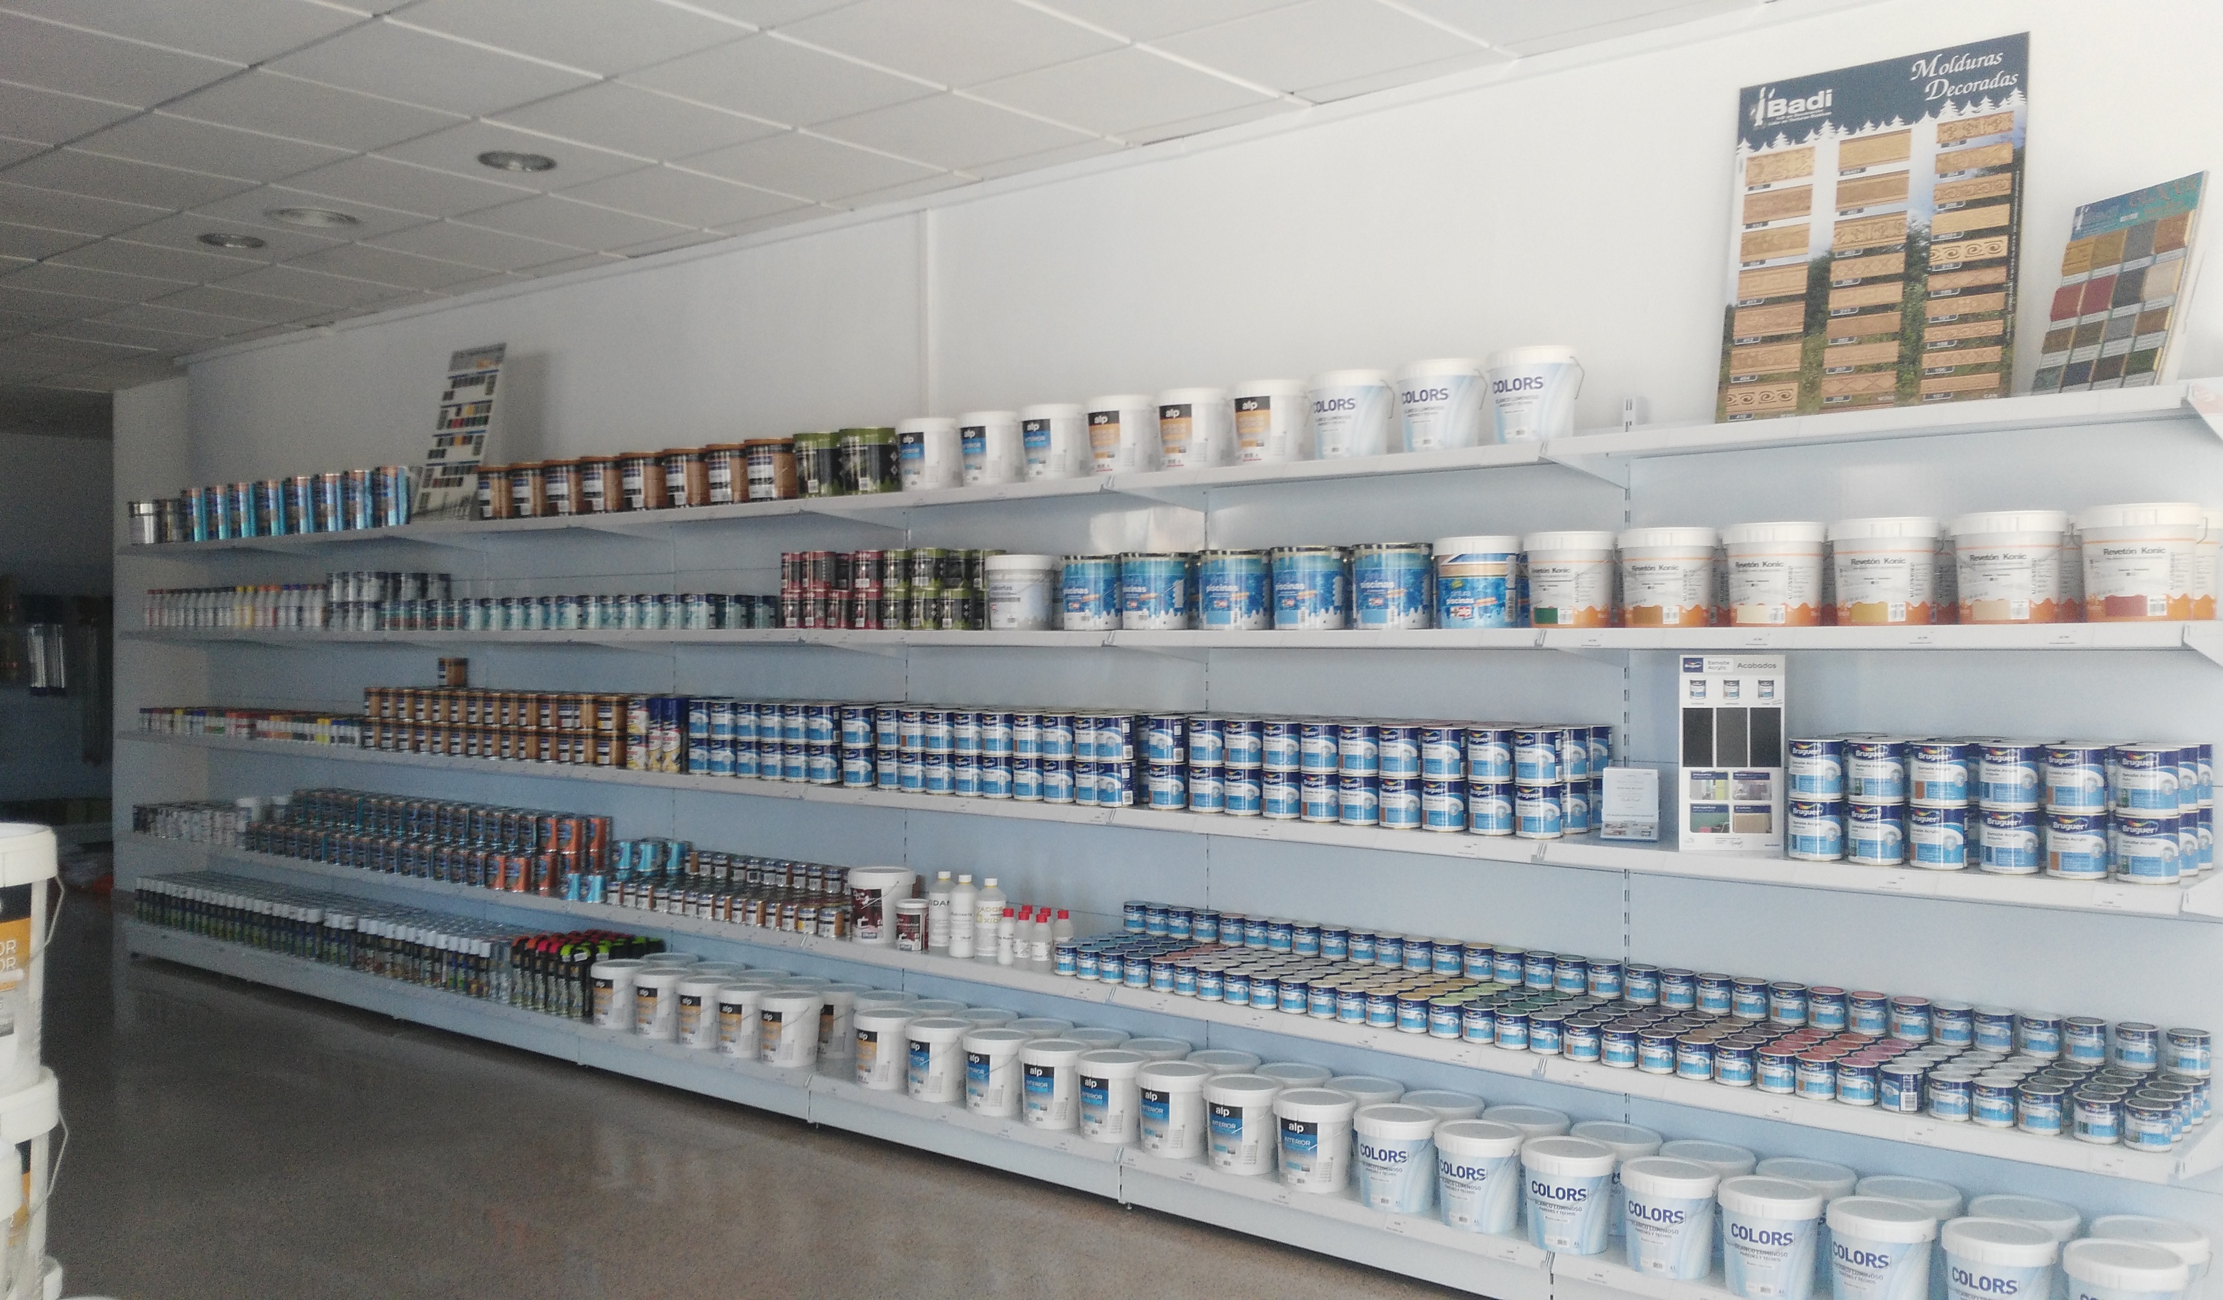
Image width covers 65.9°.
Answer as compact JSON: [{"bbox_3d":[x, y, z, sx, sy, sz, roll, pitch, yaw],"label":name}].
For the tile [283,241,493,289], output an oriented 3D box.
[{"bbox_3d":[-2.832,-1.495,6.702,0.595,0.020,0.597,0,2,38],"label":"tile"}]

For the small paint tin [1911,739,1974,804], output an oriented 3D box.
[{"bbox_3d":[1.606,0.235,3.328,0.099,0.113,0.099,1,2,38],"label":"small paint tin"}]

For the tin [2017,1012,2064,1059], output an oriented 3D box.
[{"bbox_3d":[1.887,0.785,3.481,0.074,0.076,0.074,1,2,38],"label":"tin"}]

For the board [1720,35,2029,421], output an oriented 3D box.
[{"bbox_3d":[1.579,-0.859,3.580,0.575,0.790,0.020,1,-11,39],"label":"board"}]

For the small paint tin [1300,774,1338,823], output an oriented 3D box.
[{"bbox_3d":[0.513,0.364,4.204,0.100,0.119,0.100,0,1,0],"label":"small paint tin"}]

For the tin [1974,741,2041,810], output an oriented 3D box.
[{"bbox_3d":[1.677,0.237,3.200,0.100,0.117,0.100,0,1,28],"label":"tin"}]

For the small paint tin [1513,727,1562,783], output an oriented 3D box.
[{"bbox_3d":[0.939,0.234,3.770,0.100,0.117,0.100,0,1,0],"label":"small paint tin"}]

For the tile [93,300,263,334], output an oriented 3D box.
[{"bbox_3d":[-4.208,-1.510,7.790,0.600,0.020,0.600,1,1,39],"label":"tile"}]

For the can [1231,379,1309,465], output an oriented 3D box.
[{"bbox_3d":[0.400,-0.558,4.286,0.197,0.203,0.197,0,1,0],"label":"can"}]

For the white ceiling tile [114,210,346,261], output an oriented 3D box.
[{"bbox_3d":[-3.153,-1.464,6.157,0.600,0.020,0.600,1,2,38],"label":"white ceiling tile"}]

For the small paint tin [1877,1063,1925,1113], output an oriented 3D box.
[{"bbox_3d":[1.513,0.838,3.286,0.073,0.077,0.073,1,1,38],"label":"small paint tin"}]

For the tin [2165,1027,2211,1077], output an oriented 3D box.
[{"bbox_3d":[2.088,0.778,3.322,0.074,0.076,0.074,1,2,38],"label":"tin"}]

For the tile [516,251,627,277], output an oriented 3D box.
[{"bbox_3d":[-2.062,-1.478,6.541,0.595,0.020,0.150,1,2,38],"label":"tile"}]

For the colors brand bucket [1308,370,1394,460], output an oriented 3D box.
[{"bbox_3d":[0.588,-0.578,4.198,0.200,0.217,0.200,0,1,0],"label":"colors brand bucket"}]

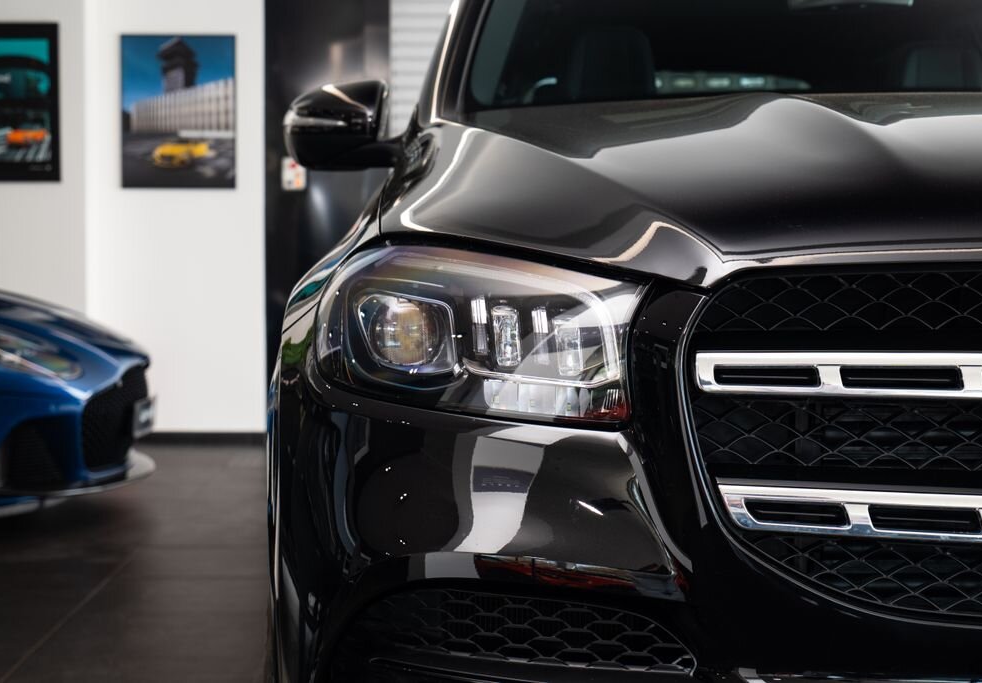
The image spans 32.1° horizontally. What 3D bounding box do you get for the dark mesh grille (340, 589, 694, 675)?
[{"bbox_3d":[0.030,0.298,1.755,0.365,0.075,0.085,1,4,14],"label":"dark mesh grille"}]

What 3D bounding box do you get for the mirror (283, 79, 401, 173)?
[{"bbox_3d":[-0.294,-0.421,3.320,0.212,0.167,0.170,0,4,1],"label":"mirror"}]

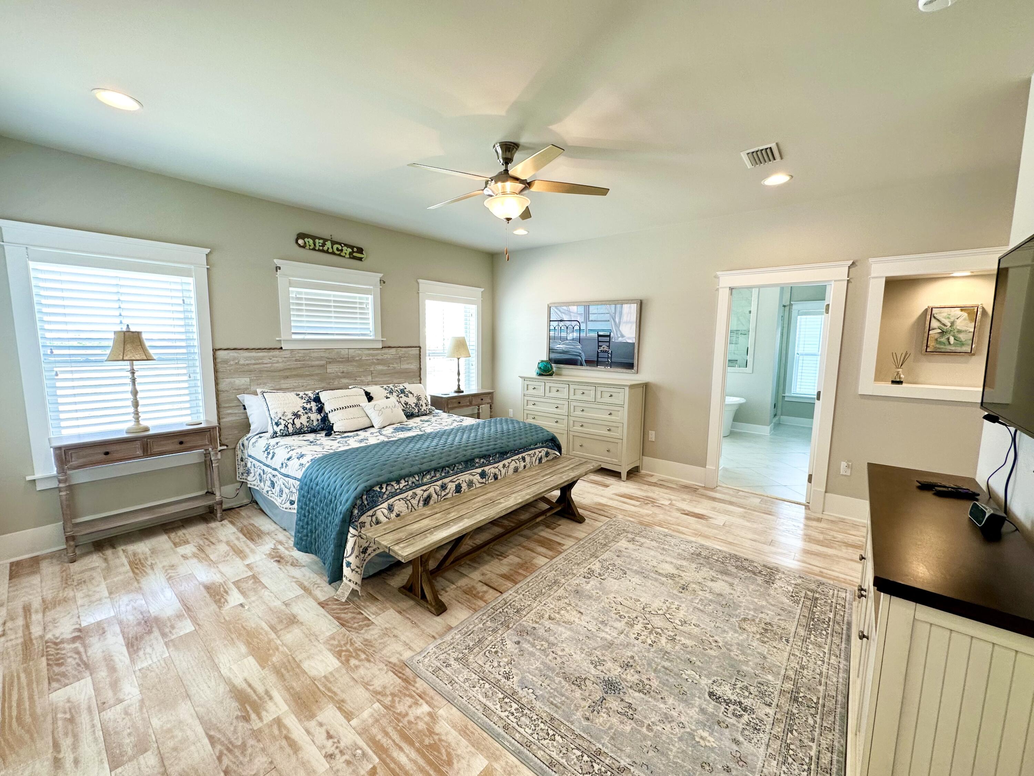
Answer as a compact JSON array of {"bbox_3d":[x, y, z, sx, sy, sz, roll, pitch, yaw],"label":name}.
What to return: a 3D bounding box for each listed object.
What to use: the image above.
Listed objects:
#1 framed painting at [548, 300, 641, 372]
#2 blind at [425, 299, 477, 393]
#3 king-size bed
[{"bbox_3d":[0.895,-0.629,5.112,1.275,0.818,0.038,6,9,40],"label":"framed painting"},{"bbox_3d":[-0.876,-0.456,5.659,0.060,1.485,0.900,6,9,40],"label":"blind"},{"bbox_3d":[-1.084,0.365,3.786,2.185,1.405,2.145,6,9,40],"label":"king-size bed"}]

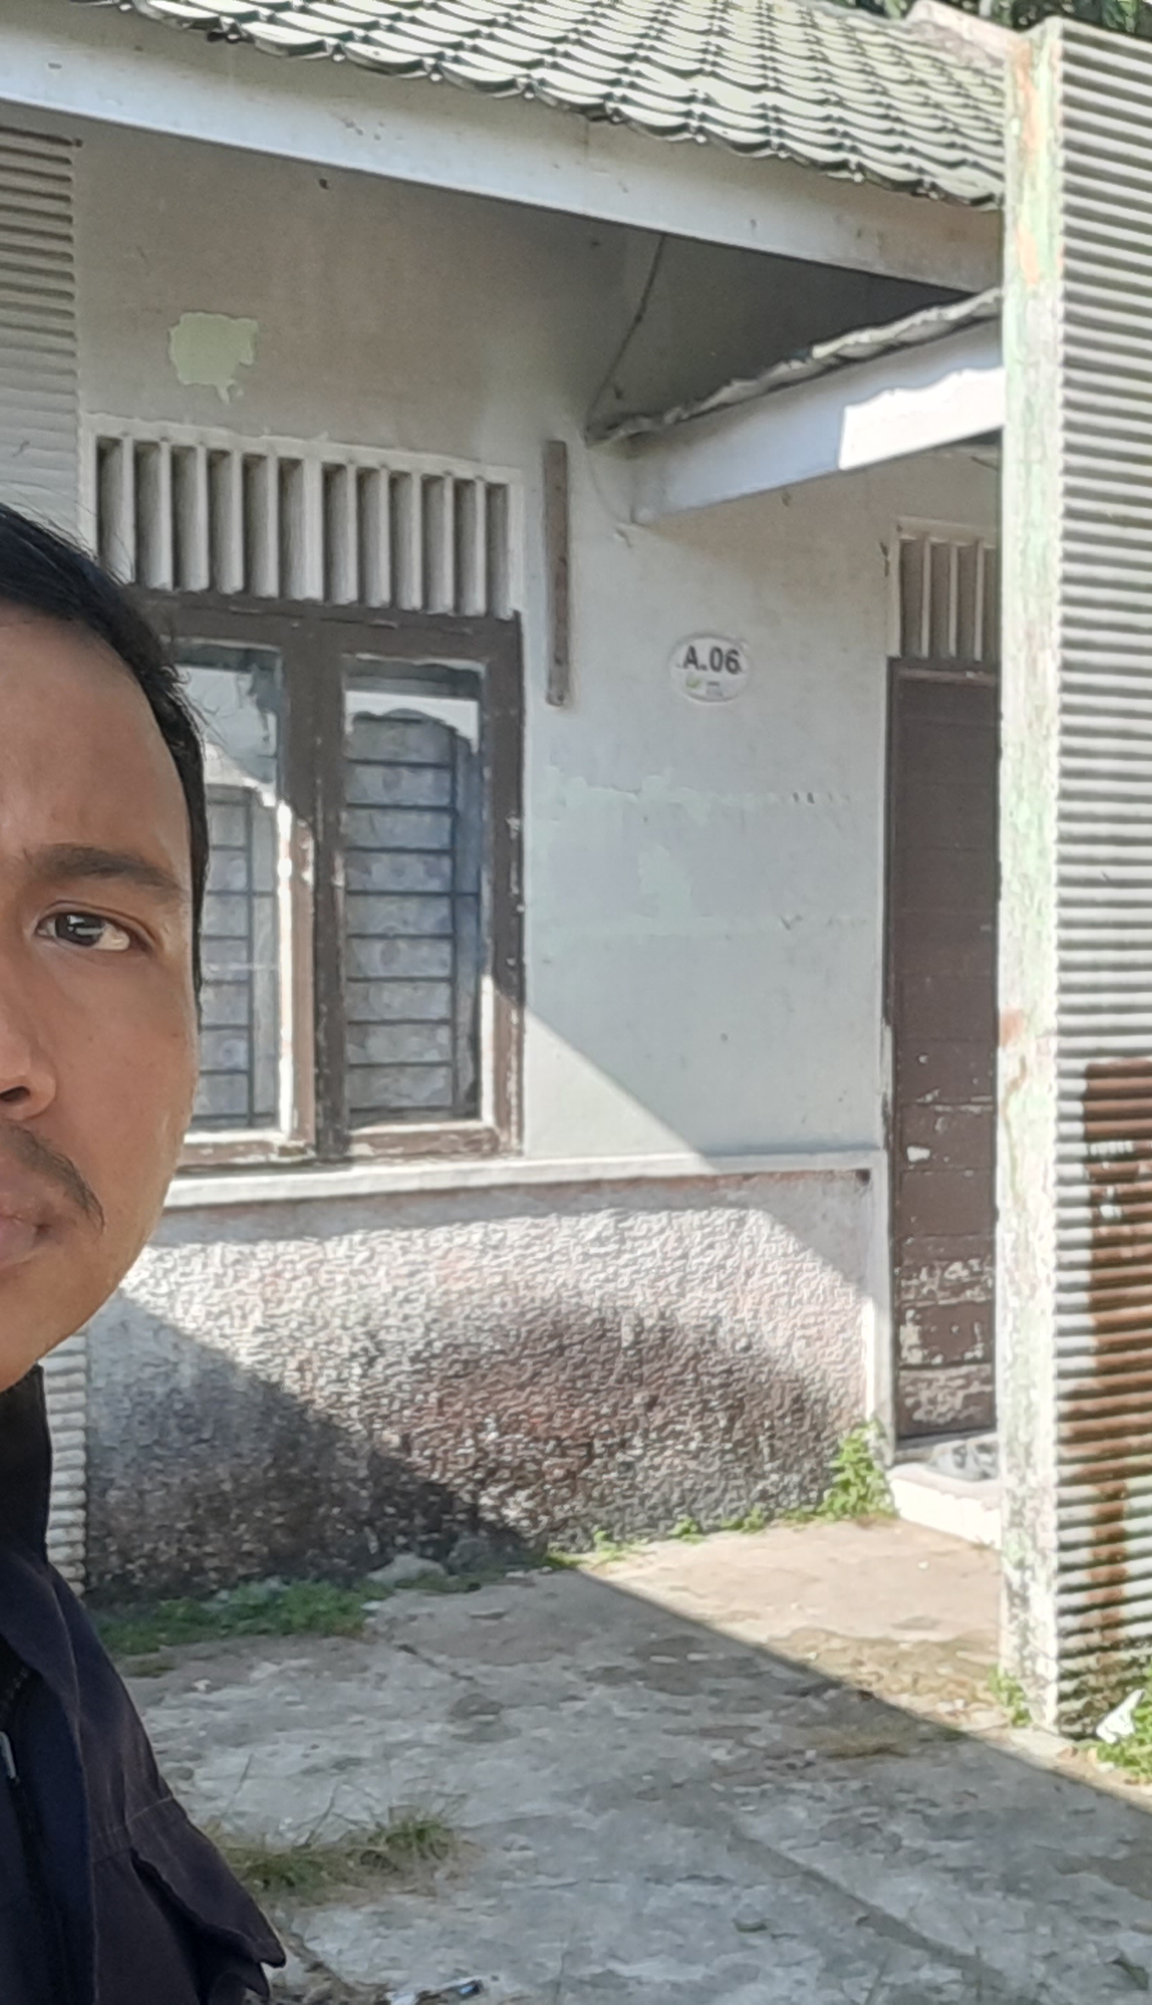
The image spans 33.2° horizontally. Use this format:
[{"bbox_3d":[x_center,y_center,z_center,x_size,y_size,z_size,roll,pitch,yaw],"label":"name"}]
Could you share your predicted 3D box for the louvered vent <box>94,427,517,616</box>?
[{"bbox_3d":[-0.639,-1.147,4.636,1.089,0.351,0.100,0,1,-27],"label":"louvered vent"}]

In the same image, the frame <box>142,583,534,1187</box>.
[{"bbox_3d":[-0.640,-0.291,4.644,1.104,1.368,0.100,0,1,-27],"label":"frame"}]

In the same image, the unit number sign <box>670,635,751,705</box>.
[{"bbox_3d":[0.360,-0.881,5.098,0.247,0.188,0.020,0,1,-27],"label":"unit number sign"}]

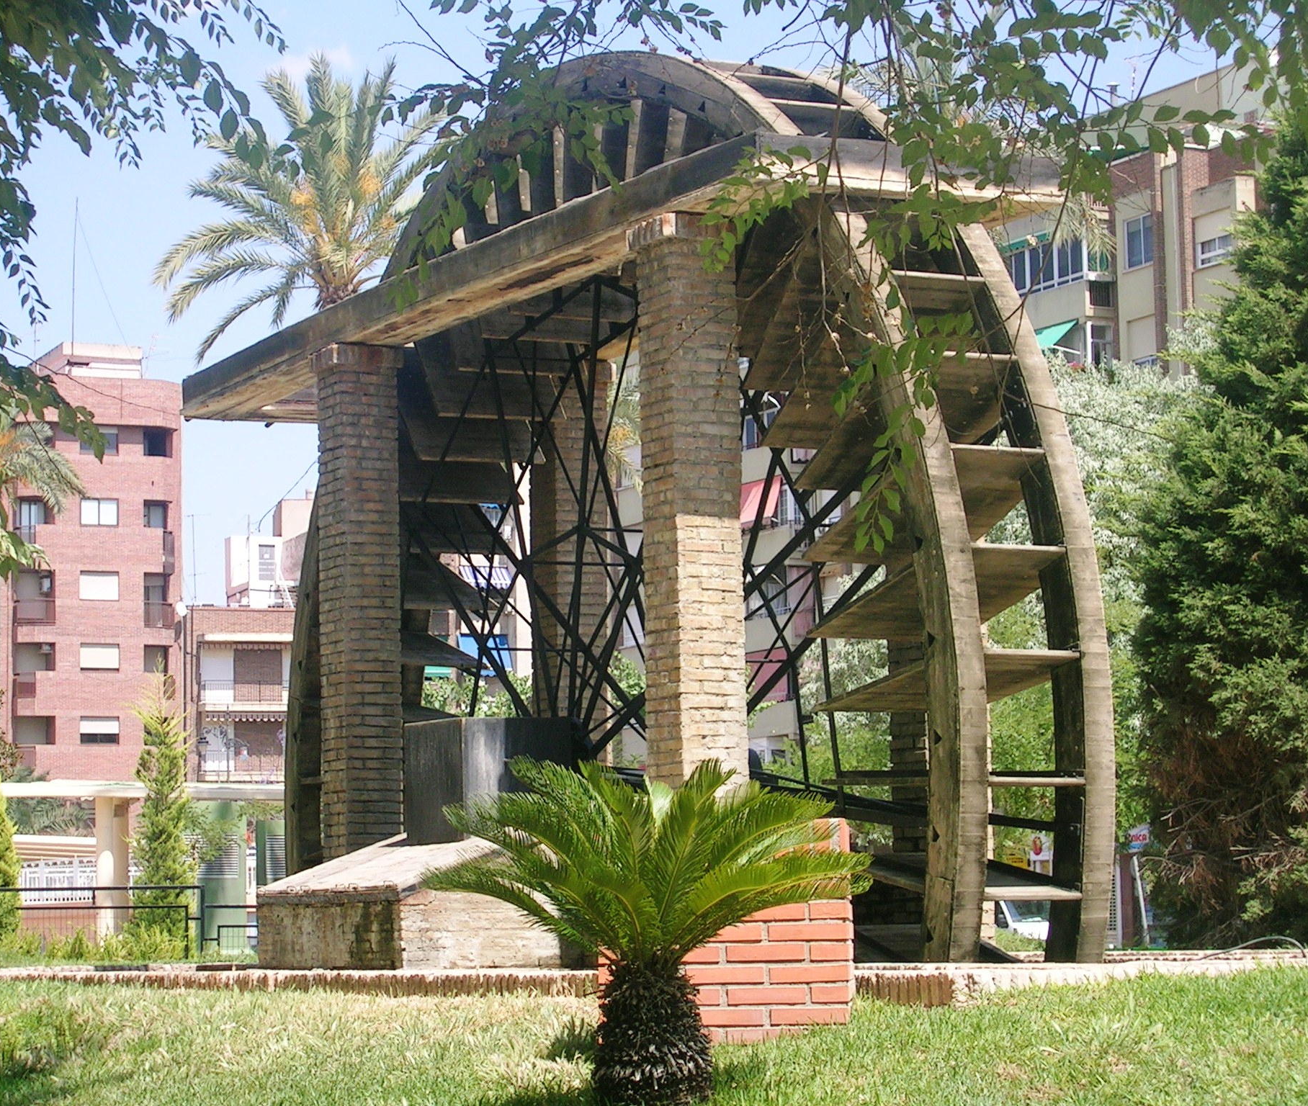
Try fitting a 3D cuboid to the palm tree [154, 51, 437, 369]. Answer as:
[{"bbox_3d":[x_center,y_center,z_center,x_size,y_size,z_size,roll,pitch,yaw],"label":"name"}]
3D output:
[{"bbox_3d":[-4.478,-0.547,52.578,5.300,13.490,5.300,2,-7,-27],"label":"palm tree"}]

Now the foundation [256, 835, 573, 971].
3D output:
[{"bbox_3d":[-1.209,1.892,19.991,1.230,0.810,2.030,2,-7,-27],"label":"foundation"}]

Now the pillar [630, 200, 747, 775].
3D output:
[{"bbox_3d":[0.205,0.211,18.505,0.410,3.790,0.410,2,-7,-27],"label":"pillar"}]

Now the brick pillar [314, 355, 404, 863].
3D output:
[{"bbox_3d":[-1.777,0.654,22.272,0.410,3.810,0.410,2,-7,-27],"label":"brick pillar"}]

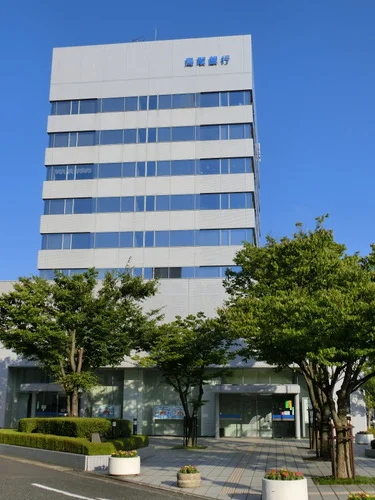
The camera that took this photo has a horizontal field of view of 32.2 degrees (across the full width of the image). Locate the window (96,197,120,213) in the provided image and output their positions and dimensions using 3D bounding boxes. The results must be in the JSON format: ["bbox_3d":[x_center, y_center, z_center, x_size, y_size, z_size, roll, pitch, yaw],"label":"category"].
[{"bbox_3d":[-7.435,-4.239,61.632,2.312,1.553,0.120,-1,-15,7],"label":"window"}]

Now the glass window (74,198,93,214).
[{"bbox_3d":[-10.521,-4.348,65.234,1.833,1.673,0.100,-1,-15,8],"label":"glass window"}]

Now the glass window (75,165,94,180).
[{"bbox_3d":[-9.983,-7.576,63.131,1.772,1.579,0.120,-1,-15,7],"label":"glass window"}]

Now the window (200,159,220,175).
[{"bbox_3d":[2.190,-7.859,61.579,1.882,1.579,0.120,-1,-15,7],"label":"window"}]

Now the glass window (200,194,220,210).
[{"bbox_3d":[2.113,-4.386,59.707,1.845,1.535,0.150,-1,-14,7],"label":"glass window"}]

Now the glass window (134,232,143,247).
[{"bbox_3d":[-4.501,-0.924,60.700,0.800,1.490,0.120,-1,-14,7],"label":"glass window"}]

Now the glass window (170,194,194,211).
[{"bbox_3d":[-0.483,-4.626,63.768,2.377,1.675,0.100,-1,-15,8],"label":"glass window"}]

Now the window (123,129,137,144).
[{"bbox_3d":[-5.354,-10.670,60.881,1.229,1.422,0.150,-1,-15,8],"label":"window"}]

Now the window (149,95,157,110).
[{"bbox_3d":[-3.549,-15.140,67.010,0.853,1.695,0.100,-1,-15,8],"label":"window"}]

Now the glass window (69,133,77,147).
[{"bbox_3d":[-11.254,-10.951,64.225,0.767,1.591,0.120,-1,-15,7],"label":"glass window"}]

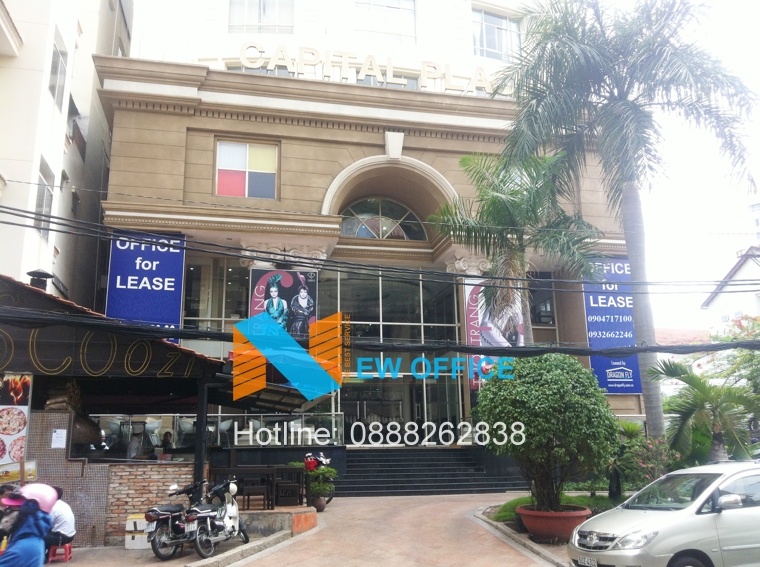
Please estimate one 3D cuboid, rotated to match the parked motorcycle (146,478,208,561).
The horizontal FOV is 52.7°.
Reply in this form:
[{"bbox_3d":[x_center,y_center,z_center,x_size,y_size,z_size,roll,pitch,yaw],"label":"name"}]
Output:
[{"bbox_3d":[-3.214,3.900,12.776,0.680,1.080,1.870,-7,-15,22],"label":"parked motorcycle"}]

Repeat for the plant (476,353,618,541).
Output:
[{"bbox_3d":[2.629,2.622,12.338,2.271,2.879,2.202,-1,-14,0],"label":"plant"}]

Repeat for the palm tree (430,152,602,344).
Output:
[{"bbox_3d":[3.548,0.936,19.037,4.400,8.800,4.400,-1,-14,0],"label":"palm tree"}]

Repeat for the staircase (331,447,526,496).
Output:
[{"bbox_3d":[1.236,5.850,24.011,6.400,1.420,2.800,2,-14,-13],"label":"staircase"}]

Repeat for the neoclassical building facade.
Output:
[{"bbox_3d":[-0.029,-0.569,25.053,17.516,11.547,3.000,2,-14,-13],"label":"neoclassical building facade"}]

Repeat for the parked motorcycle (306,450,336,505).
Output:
[{"bbox_3d":[-1.649,4.499,17.524,1.870,1.100,0.680,-14,-19,43],"label":"parked motorcycle"}]

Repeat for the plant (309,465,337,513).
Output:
[{"bbox_3d":[-1.233,4.344,16.314,0.580,0.970,0.580,-1,-14,0],"label":"plant"}]

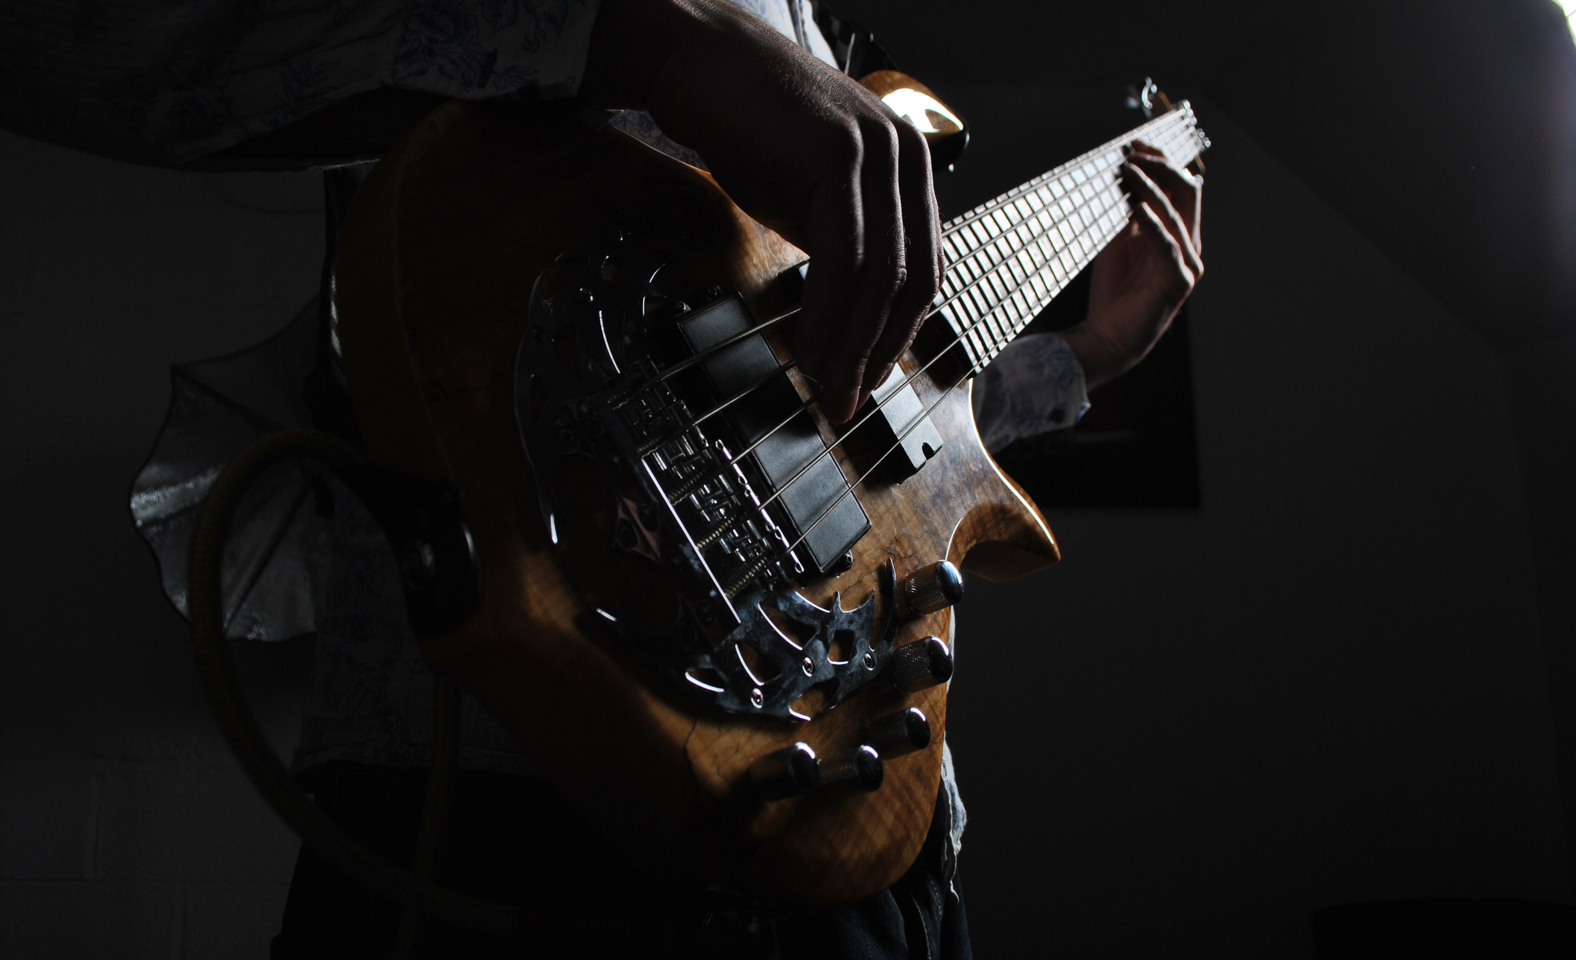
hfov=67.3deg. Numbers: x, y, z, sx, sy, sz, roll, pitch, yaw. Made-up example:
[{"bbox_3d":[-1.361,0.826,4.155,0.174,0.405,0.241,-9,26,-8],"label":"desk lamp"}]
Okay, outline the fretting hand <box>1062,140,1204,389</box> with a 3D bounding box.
[{"bbox_3d":[0.256,-0.159,0.875,0.095,0.175,0.100,17,3,18],"label":"fretting hand"}]

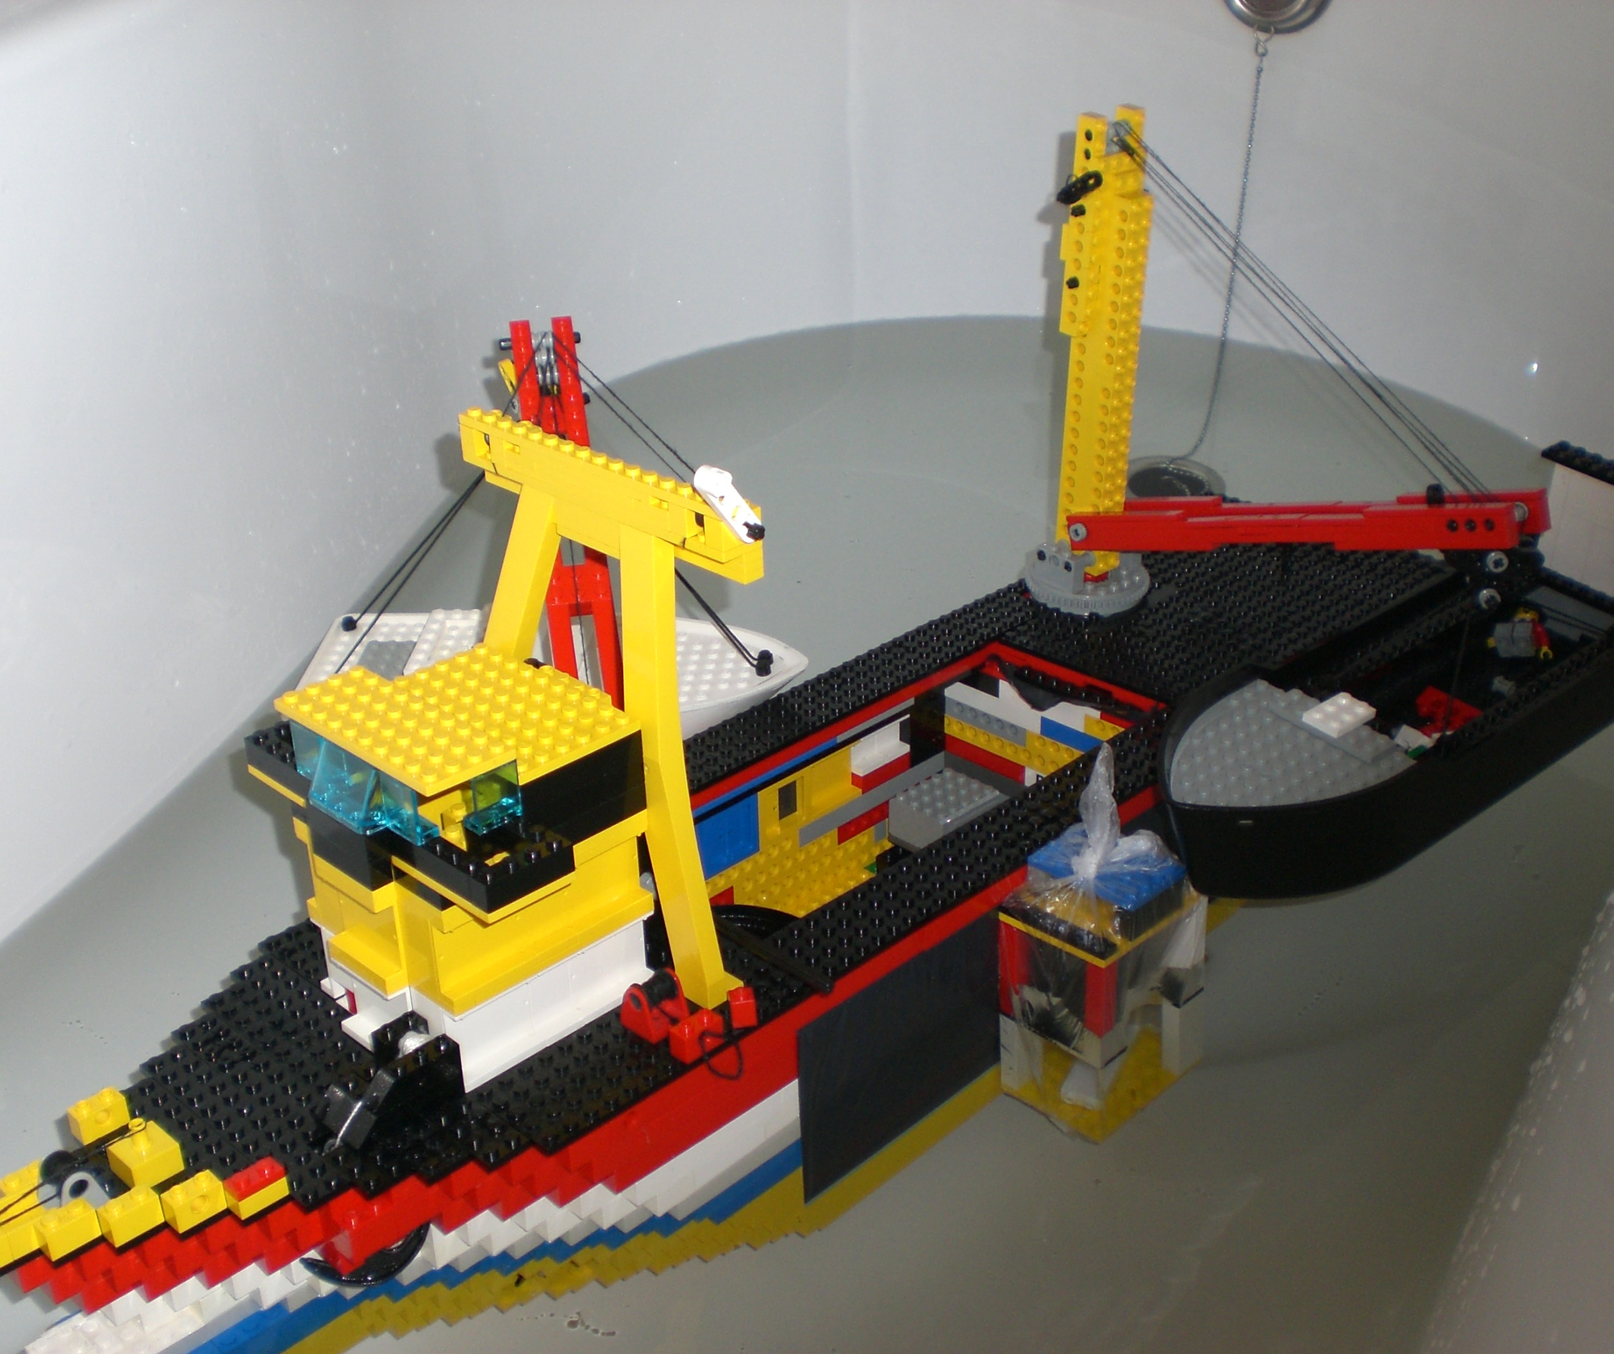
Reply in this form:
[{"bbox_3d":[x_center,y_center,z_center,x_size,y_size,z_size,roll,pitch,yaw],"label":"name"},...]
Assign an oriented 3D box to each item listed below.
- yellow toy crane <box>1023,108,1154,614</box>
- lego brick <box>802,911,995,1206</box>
[{"bbox_3d":[0.134,-0.140,0.889,0.059,0.223,0.059,-22,36,-35],"label":"yellow toy crane"},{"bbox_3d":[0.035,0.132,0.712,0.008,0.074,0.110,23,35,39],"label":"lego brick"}]

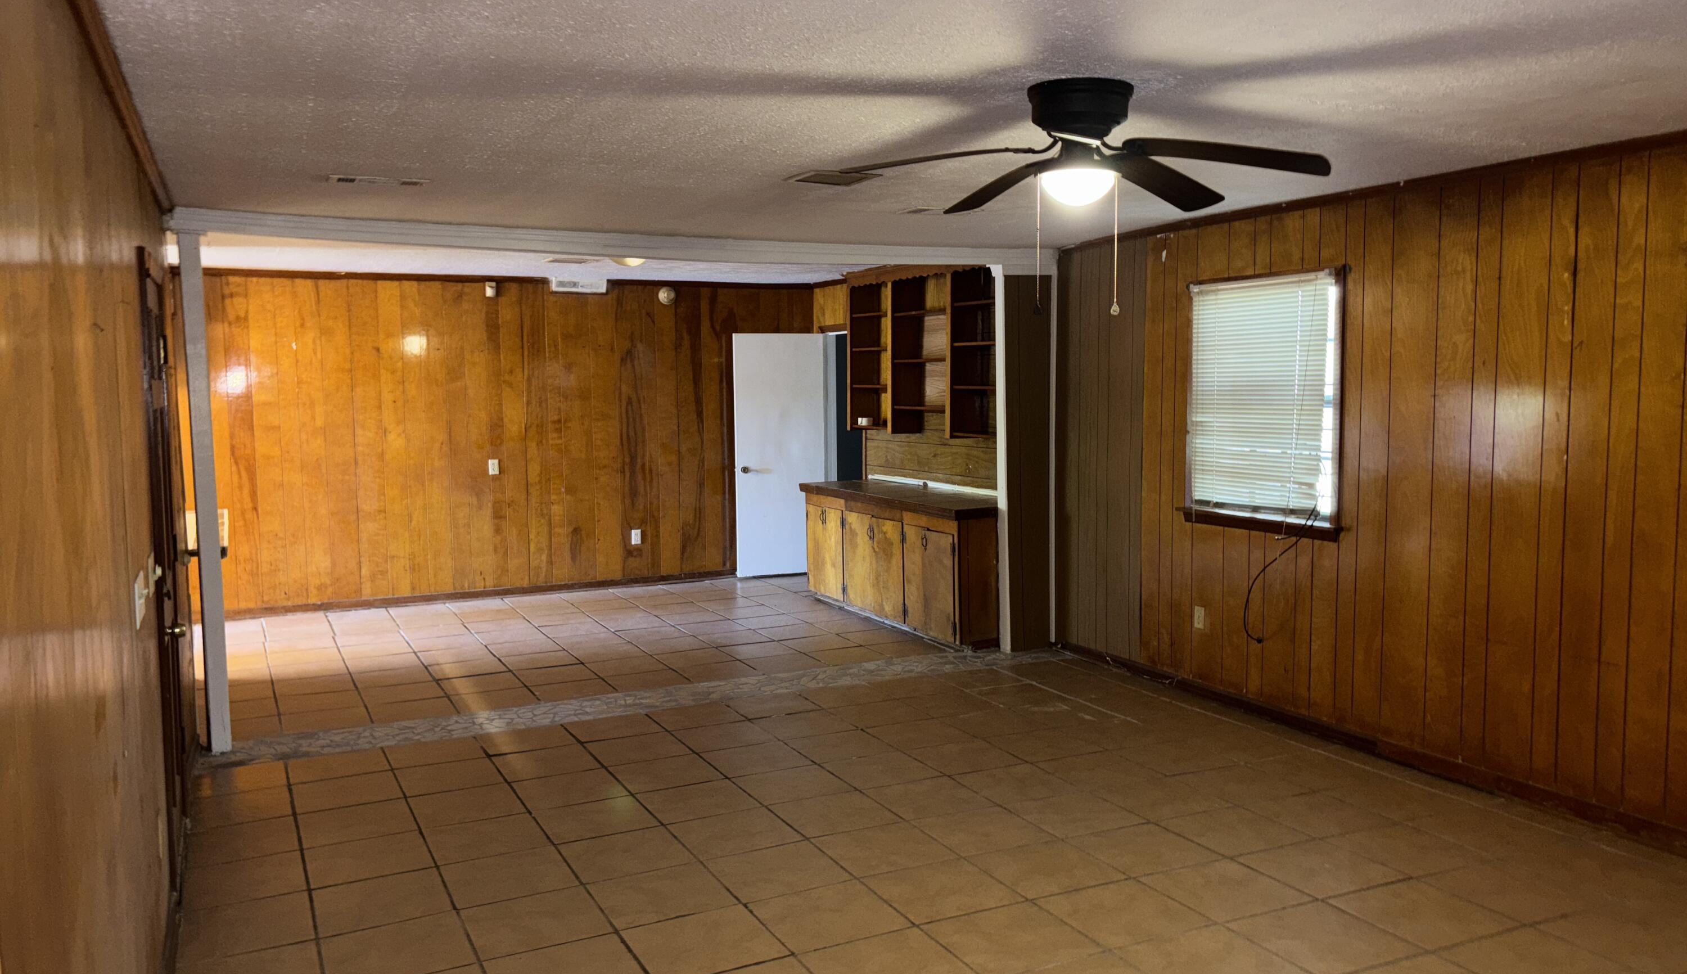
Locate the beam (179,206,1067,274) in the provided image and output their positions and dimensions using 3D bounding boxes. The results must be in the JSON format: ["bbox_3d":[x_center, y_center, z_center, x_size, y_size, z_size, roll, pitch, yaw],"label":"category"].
[{"bbox_3d":[-0.879,-1.253,6.574,4.700,0.115,0.130,-3,6,-26],"label":"beam"}]

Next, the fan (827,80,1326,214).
[{"bbox_3d":[0.633,-0.907,3.402,1.280,0.310,1.280,-3,6,-26],"label":"fan"}]

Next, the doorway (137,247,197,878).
[{"bbox_3d":[-2.384,0.284,4.419,0.100,2.090,0.960,-3,6,-26],"label":"doorway"}]

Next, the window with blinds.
[{"bbox_3d":[1.980,-0.420,6.062,0.100,1.160,0.950,-3,6,-26],"label":"window with blinds"}]

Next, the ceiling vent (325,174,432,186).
[{"bbox_3d":[-1.748,-1.149,4.761,0.350,0.025,0.180,-3,6,-26],"label":"ceiling vent"}]

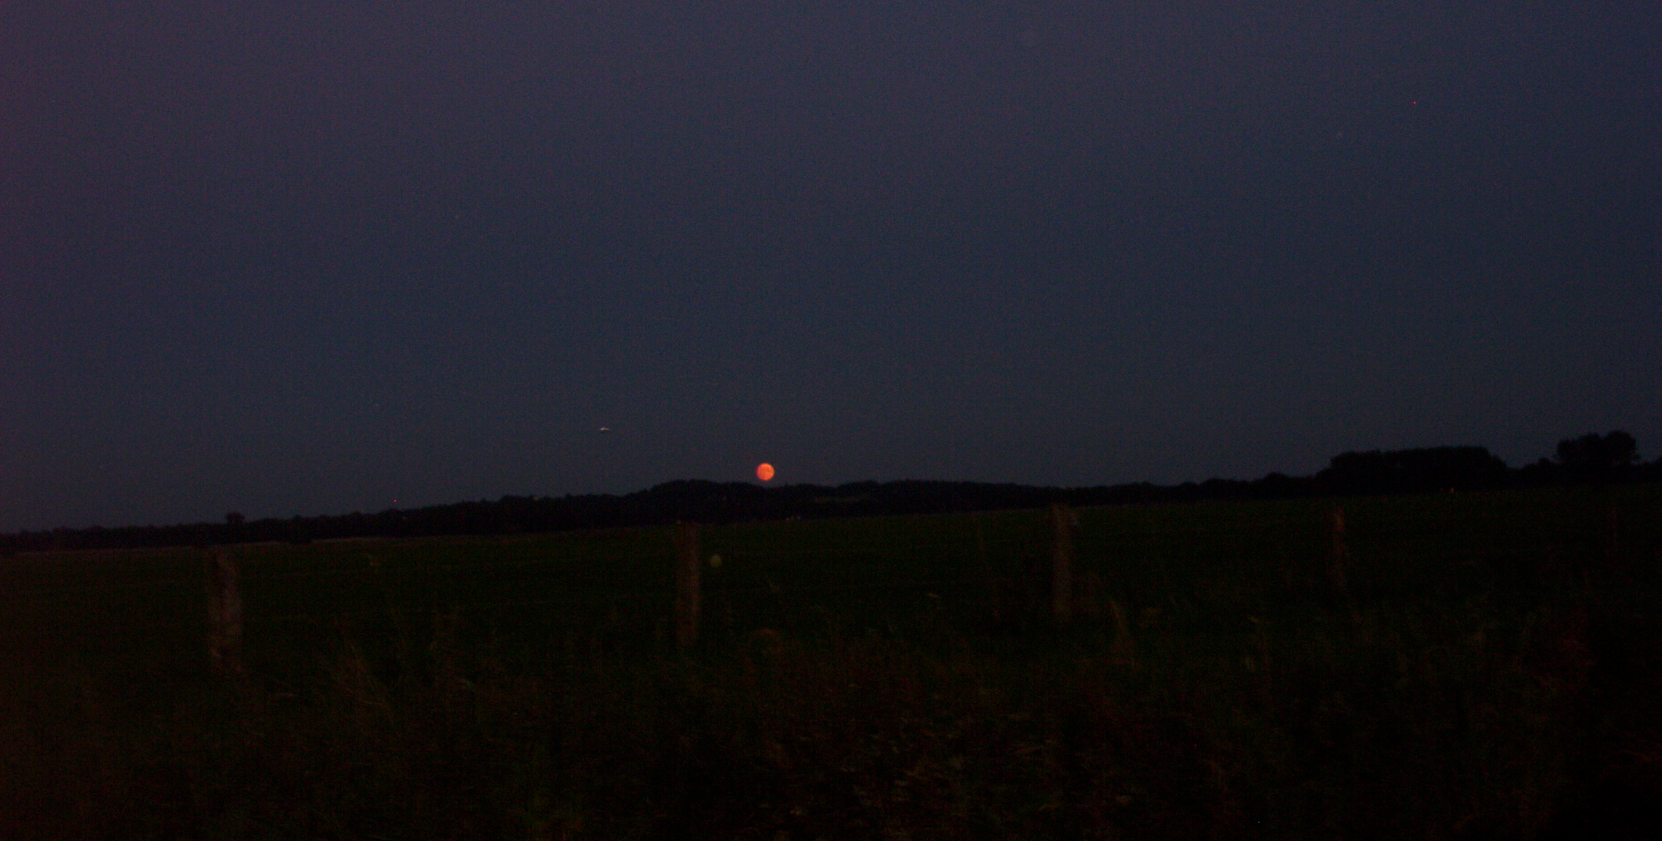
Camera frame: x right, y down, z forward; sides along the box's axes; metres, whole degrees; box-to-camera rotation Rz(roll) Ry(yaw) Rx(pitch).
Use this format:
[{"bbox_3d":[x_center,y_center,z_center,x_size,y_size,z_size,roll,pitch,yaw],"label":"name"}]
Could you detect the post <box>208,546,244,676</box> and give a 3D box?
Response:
[{"bbox_3d":[-5.136,1.618,14.600,0.281,1.101,0.272,-1,-3,-23],"label":"post"}]

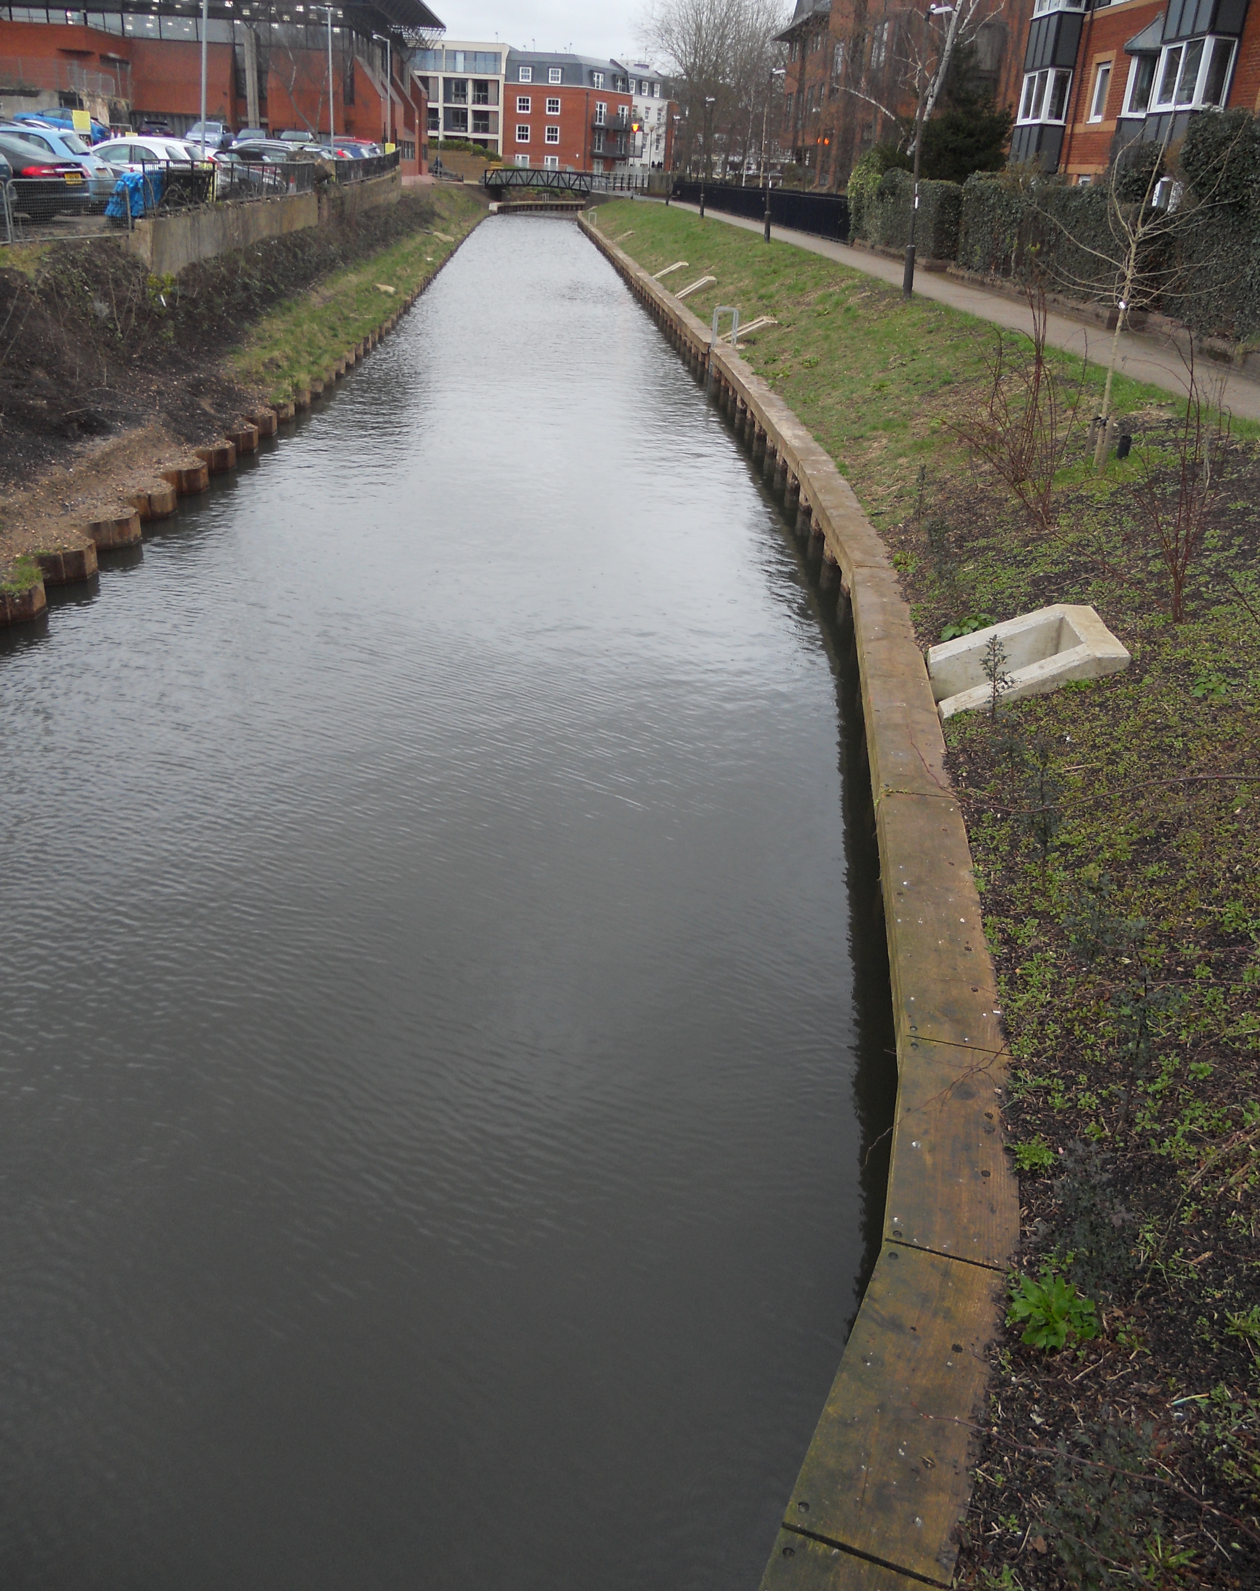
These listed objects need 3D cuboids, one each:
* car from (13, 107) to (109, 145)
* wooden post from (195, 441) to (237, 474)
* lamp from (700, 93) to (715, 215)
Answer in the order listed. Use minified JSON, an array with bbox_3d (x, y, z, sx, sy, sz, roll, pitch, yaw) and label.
[{"bbox_3d":[-28.081,-33.052,64.693,4.350,1.460,1.780,11,26,5],"label":"car"},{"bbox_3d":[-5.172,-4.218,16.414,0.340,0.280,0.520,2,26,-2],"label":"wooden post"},{"bbox_3d":[3.620,-28.832,59.395,0.500,4.850,0.200,1,26,-4],"label":"lamp"}]

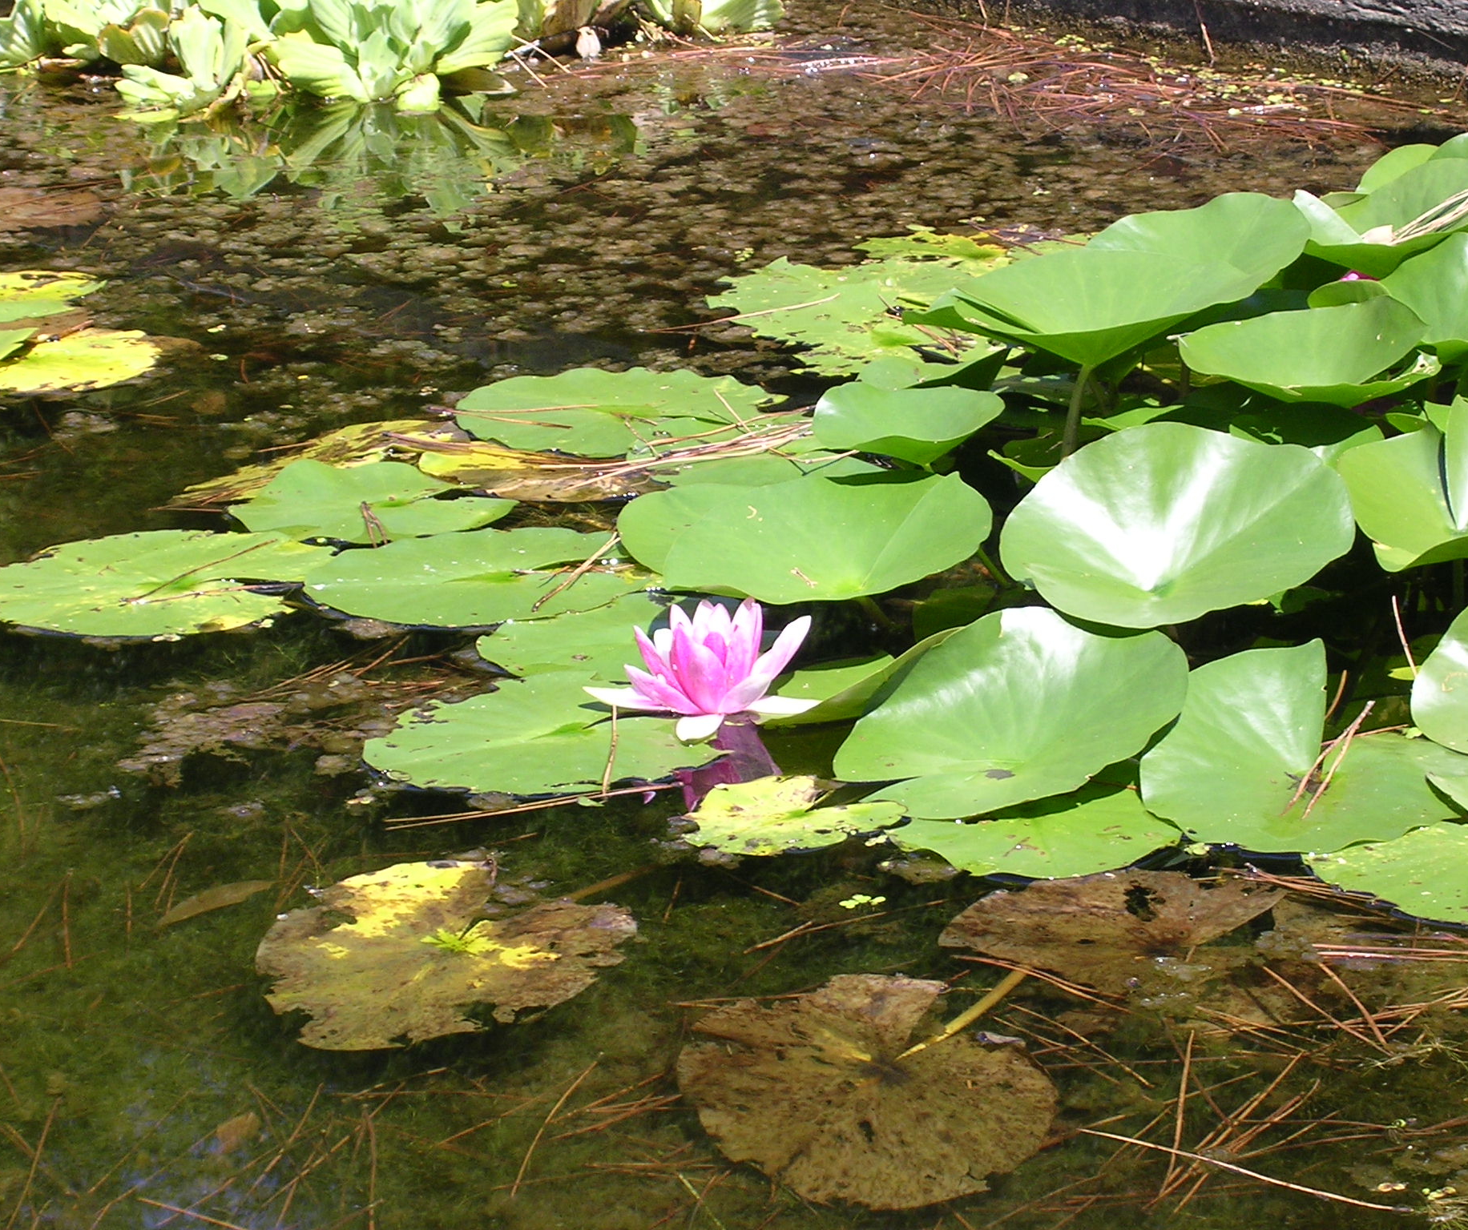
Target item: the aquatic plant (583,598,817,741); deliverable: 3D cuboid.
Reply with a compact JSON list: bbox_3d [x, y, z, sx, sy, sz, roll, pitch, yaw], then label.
[{"bbox_3d":[-0.021,0.023,3.348,0.141,0.074,0.135,0,18,0],"label":"aquatic plant"}]

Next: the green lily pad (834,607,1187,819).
[{"bbox_3d":[0.161,0.075,3.173,0.206,0.060,0.200,0,38,0],"label":"green lily pad"}]

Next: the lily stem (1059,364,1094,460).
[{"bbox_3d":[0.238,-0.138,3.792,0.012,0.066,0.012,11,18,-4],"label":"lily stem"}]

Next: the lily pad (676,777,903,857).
[{"bbox_3d":[0.035,0.116,3.157,0.130,0.016,0.115,0,18,0],"label":"lily pad"}]

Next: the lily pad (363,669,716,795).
[{"bbox_3d":[-0.113,0.071,3.293,0.220,0.016,0.200,0,18,0],"label":"lily pad"}]

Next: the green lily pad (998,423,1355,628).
[{"bbox_3d":[0.272,-0.032,3.348,0.217,0.060,0.205,0,35,0],"label":"green lily pad"}]

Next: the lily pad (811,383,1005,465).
[{"bbox_3d":[0.120,-0.116,3.726,0.132,0.042,0.135,0,21,0],"label":"lily pad"}]

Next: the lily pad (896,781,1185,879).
[{"bbox_3d":[0.175,0.119,3.145,0.168,0.017,0.158,0,18,0],"label":"lily pad"}]

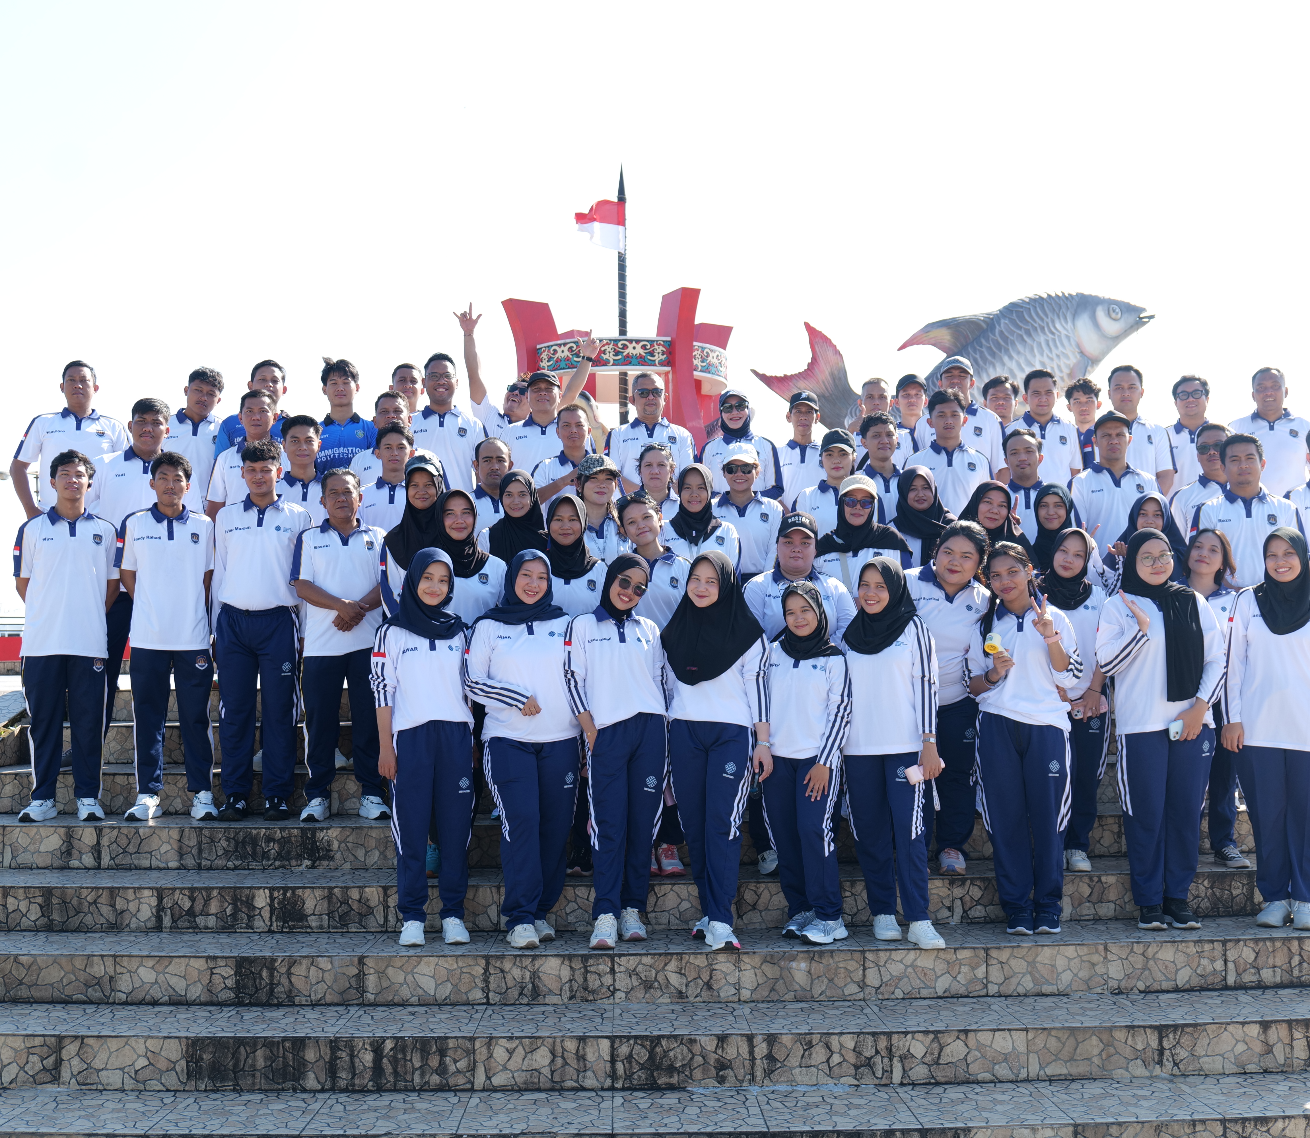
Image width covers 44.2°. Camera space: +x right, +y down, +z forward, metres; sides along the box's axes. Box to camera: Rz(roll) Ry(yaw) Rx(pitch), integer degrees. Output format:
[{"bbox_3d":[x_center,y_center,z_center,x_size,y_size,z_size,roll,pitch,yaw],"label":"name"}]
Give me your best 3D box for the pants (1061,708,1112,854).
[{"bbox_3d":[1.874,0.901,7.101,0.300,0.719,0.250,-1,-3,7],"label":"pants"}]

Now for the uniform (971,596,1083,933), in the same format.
[{"bbox_3d":[1.562,0.801,6.683,0.453,1.349,0.335,-1,-3,12],"label":"uniform"}]

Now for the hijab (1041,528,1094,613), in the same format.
[{"bbox_3d":[1.844,0.006,7.200,0.260,0.390,0.290,-1,-2,19],"label":"hijab"}]

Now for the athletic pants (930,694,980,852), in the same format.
[{"bbox_3d":[1.297,0.887,7.140,0.370,0.770,0.280,-1,-2,9],"label":"athletic pants"}]

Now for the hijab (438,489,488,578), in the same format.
[{"bbox_3d":[-0.861,-0.158,7.200,0.270,0.400,0.290,0,-2,-3],"label":"hijab"}]

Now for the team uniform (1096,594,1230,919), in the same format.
[{"bbox_3d":[2.105,0.761,6.706,0.520,1.333,0.300,-1,-2,14],"label":"team uniform"}]

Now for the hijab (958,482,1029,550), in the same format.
[{"bbox_3d":[1.611,-0.227,7.620,0.330,0.370,0.300,-1,-2,7],"label":"hijab"}]

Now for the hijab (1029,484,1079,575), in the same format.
[{"bbox_3d":[1.903,-0.188,7.694,0.266,0.440,0.260,-1,-2,13],"label":"hijab"}]

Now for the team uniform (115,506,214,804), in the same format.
[{"bbox_3d":[-2.309,0.399,7.595,0.463,1.406,0.295,1,-3,-19],"label":"team uniform"}]

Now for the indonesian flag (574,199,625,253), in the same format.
[{"bbox_3d":[-0.859,-5.317,25.000,0.870,0.830,0.280,0,-2,-6],"label":"indonesian flag"}]

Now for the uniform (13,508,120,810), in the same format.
[{"bbox_3d":[-2.810,0.427,7.694,0.478,1.443,0.280,0,-2,-20],"label":"uniform"}]

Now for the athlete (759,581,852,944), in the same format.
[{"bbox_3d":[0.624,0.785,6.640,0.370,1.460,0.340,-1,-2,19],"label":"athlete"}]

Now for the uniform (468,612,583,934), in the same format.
[{"bbox_3d":[-0.532,0.836,6.600,0.450,1.310,0.320,0,-2,-14],"label":"uniform"}]

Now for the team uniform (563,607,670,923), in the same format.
[{"bbox_3d":[-0.160,0.794,6.548,0.433,1.285,0.280,0,-2,-4],"label":"team uniform"}]

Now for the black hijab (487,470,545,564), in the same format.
[{"bbox_3d":[-0.647,-0.228,7.550,0.300,0.460,0.300,-1,-2,1],"label":"black hijab"}]

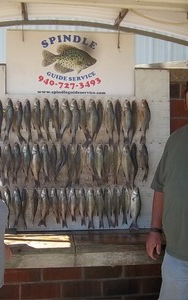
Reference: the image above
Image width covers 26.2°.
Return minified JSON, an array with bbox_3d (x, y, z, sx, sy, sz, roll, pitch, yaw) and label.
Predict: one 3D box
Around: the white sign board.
[{"bbox_3d":[-0.163,-0.634,2.988,0.941,0.463,0.030,0,2,-7],"label":"white sign board"}]

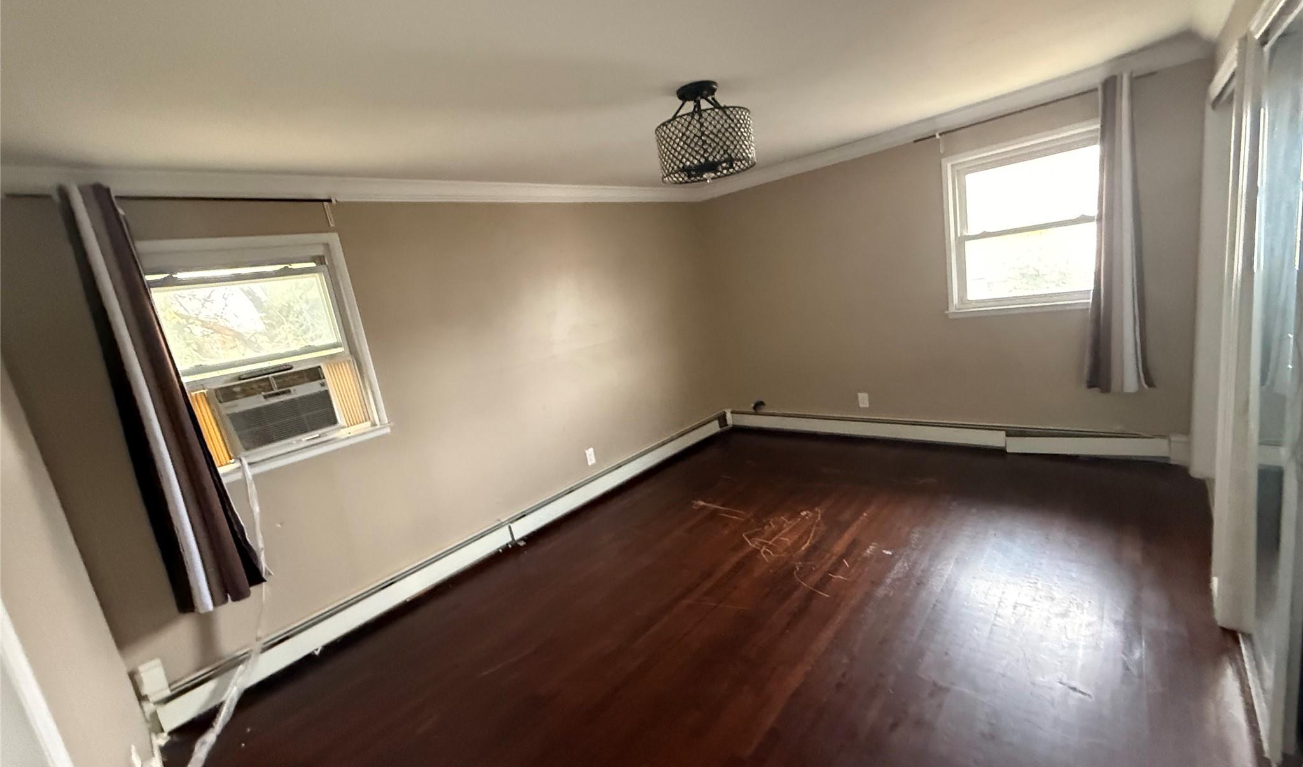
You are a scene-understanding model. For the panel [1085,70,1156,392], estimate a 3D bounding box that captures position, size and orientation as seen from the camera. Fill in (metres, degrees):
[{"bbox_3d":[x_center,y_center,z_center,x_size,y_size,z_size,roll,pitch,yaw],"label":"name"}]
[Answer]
[{"bbox_3d":[2.778,-0.844,3.119,0.310,1.840,0.140,1,15,43],"label":"panel"}]

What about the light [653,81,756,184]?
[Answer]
[{"bbox_3d":[0.231,-1.127,2.352,0.430,0.350,0.430,-9,11,2],"label":"light"}]

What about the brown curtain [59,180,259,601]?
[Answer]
[{"bbox_3d":[-2.118,0.117,2.264,0.140,1.860,0.330,1,15,43],"label":"brown curtain"}]

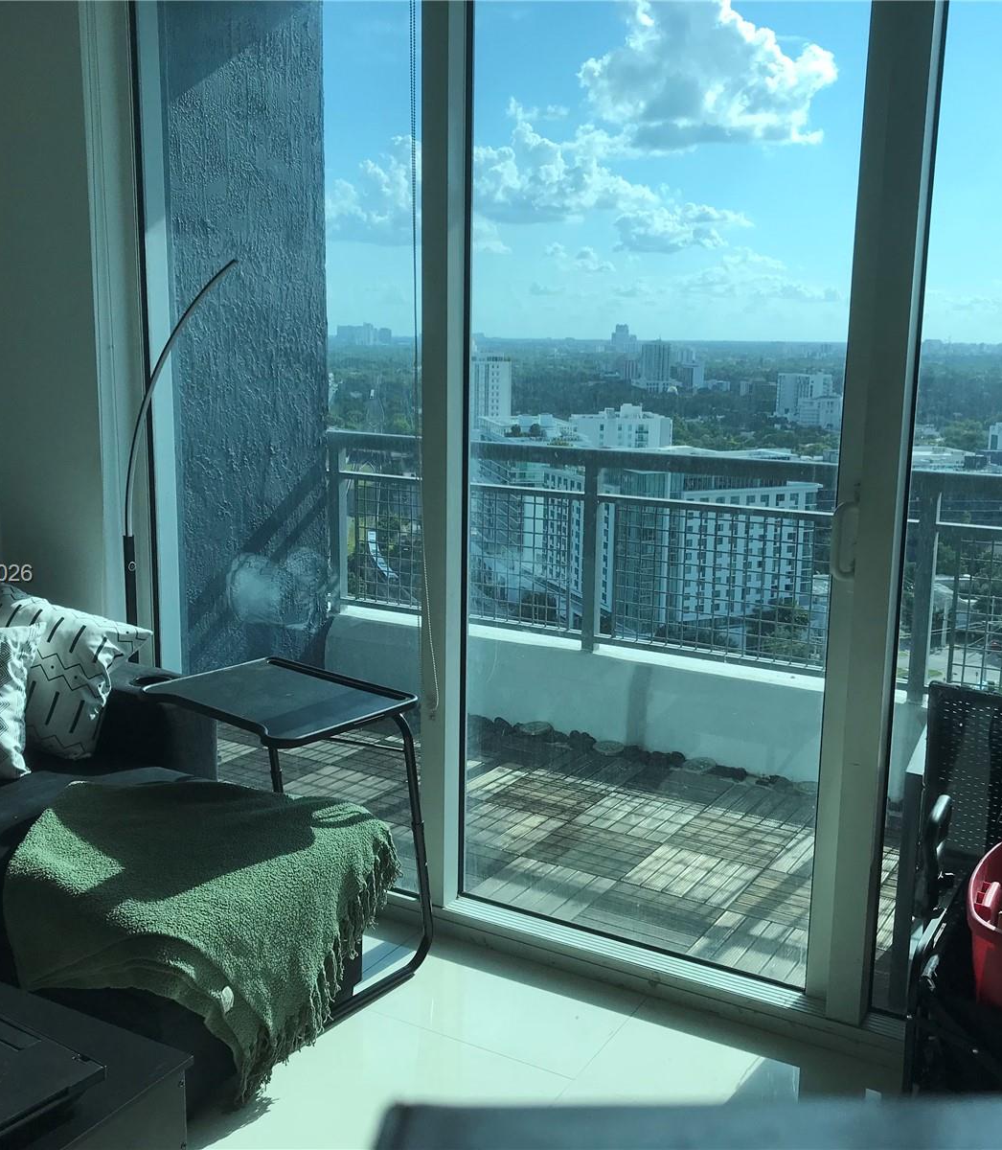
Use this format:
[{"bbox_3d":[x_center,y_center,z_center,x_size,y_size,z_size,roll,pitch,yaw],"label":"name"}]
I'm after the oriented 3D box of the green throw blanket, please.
[{"bbox_3d":[-0.642,0.693,2.511,0.710,0.410,0.580,7,13,30],"label":"green throw blanket"}]

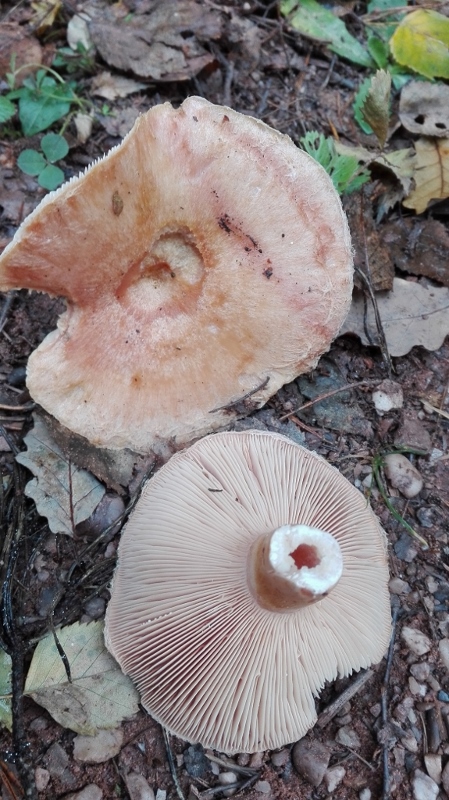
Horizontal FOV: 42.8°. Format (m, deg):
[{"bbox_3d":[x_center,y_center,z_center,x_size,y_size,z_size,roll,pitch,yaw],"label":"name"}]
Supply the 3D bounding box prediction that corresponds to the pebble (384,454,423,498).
[{"bbox_3d":[0.091,0.038,0.291,0.015,0.010,0.025,-29,71,-11],"label":"pebble"}]

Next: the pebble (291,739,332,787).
[{"bbox_3d":[0.037,0.154,0.244,0.015,0.011,0.019,-14,69,-6],"label":"pebble"}]

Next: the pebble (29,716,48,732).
[{"bbox_3d":[-0.074,0.130,0.229,0.007,0.006,0.006,-13,68,-5],"label":"pebble"}]

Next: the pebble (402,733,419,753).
[{"bbox_3d":[0.085,0.156,0.260,0.005,0.005,0.007,-35,70,-15],"label":"pebble"}]

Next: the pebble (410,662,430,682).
[{"bbox_3d":[0.089,0.123,0.259,0.009,0.005,0.007,5,68,2],"label":"pebble"}]

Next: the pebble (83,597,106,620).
[{"bbox_3d":[-0.061,0.097,0.269,0.010,0.006,0.009,-5,68,-2],"label":"pebble"}]

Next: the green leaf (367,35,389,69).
[{"bbox_3d":[0.120,-0.272,0.447,0.012,0.008,0.030,-6,65,-3],"label":"green leaf"}]

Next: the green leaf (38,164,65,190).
[{"bbox_3d":[-0.117,-0.152,0.391,0.016,0.003,0.020,-25,68,-11],"label":"green leaf"}]

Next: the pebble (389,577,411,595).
[{"bbox_3d":[0.076,0.081,0.249,0.010,0.006,0.007,0,68,0],"label":"pebble"}]

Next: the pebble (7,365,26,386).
[{"bbox_3d":[-0.123,-0.015,0.340,0.013,0.007,0.013,-23,67,-10],"label":"pebble"}]

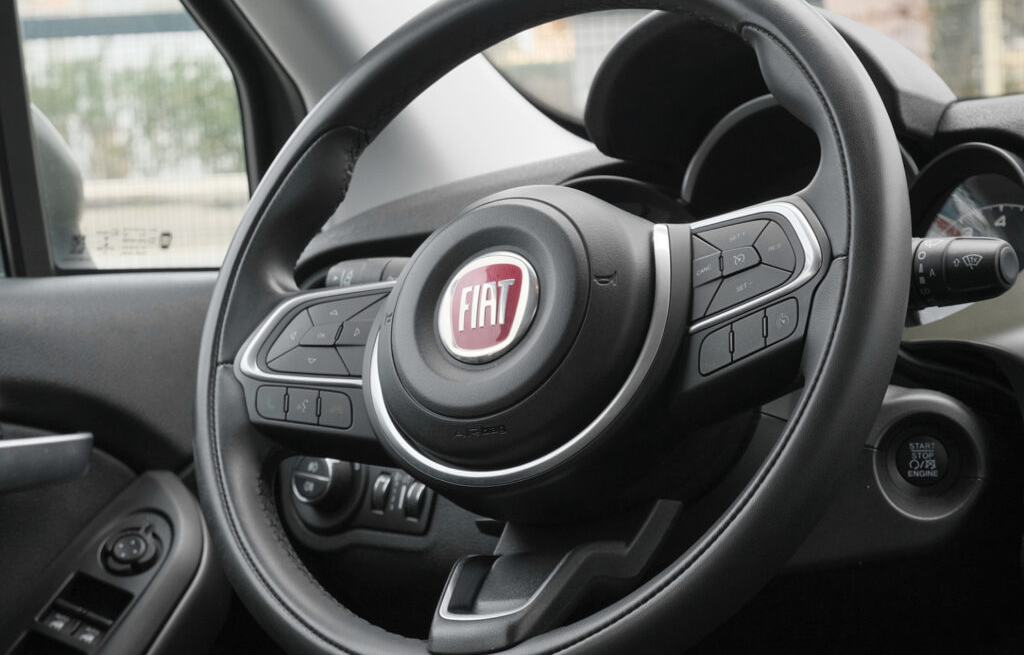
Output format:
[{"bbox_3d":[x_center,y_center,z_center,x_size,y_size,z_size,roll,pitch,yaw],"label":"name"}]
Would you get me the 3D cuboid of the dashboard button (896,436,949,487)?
[{"bbox_3d":[0.204,0.067,0.965,0.026,0.026,0.011,1,-7,17],"label":"dashboard button"}]

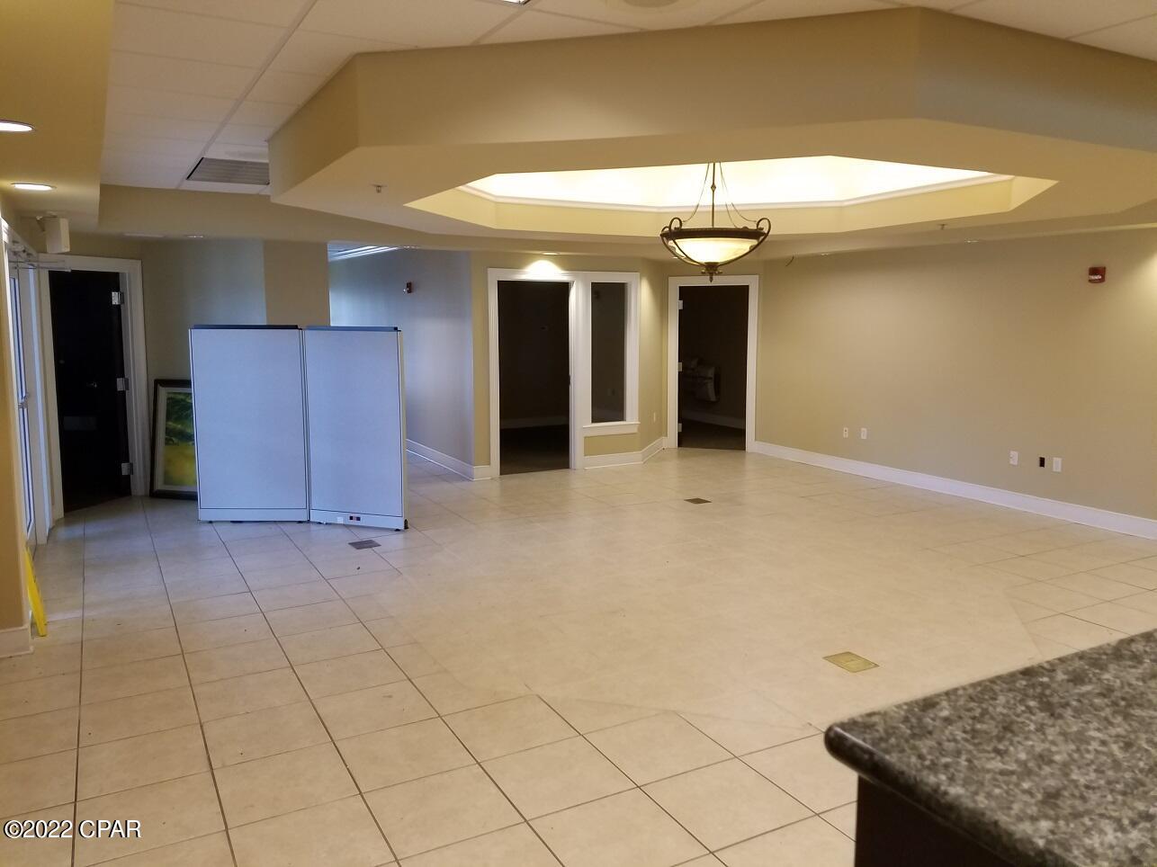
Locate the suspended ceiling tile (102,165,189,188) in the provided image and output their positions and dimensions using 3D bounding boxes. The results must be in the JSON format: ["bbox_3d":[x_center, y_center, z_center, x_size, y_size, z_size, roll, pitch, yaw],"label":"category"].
[{"bbox_3d":[-3.201,-1.927,6.410,0.592,0.020,0.640,-4,9,-29],"label":"suspended ceiling tile"}]

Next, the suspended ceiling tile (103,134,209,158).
[{"bbox_3d":[-2.590,-1.768,5.312,0.592,0.020,0.610,-4,9,-29],"label":"suspended ceiling tile"}]

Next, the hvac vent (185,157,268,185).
[{"bbox_3d":[-2.485,-1.925,6.368,0.598,0.030,1.135,-4,9,-29],"label":"hvac vent"}]

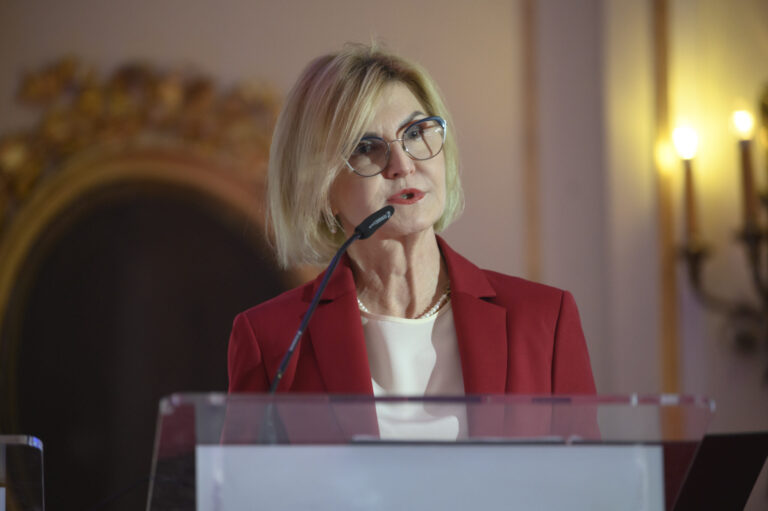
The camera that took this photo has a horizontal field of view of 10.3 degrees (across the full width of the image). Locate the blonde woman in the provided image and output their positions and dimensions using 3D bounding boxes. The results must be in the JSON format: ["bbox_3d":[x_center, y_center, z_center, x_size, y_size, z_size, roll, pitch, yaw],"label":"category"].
[{"bbox_3d":[0.043,0.590,4.820,0.490,1.660,0.390,0,-11,-4],"label":"blonde woman"}]

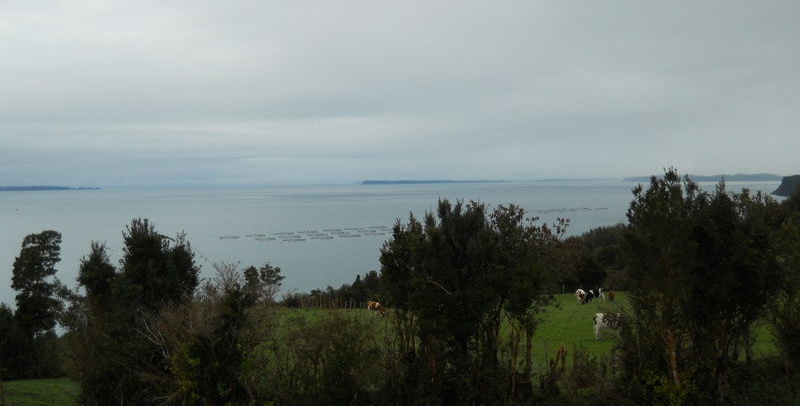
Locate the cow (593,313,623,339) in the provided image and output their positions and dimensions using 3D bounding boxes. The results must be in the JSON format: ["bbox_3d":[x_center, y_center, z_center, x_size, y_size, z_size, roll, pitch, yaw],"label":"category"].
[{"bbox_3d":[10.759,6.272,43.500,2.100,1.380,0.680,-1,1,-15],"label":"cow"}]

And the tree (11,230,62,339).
[{"bbox_3d":[-19.952,4.754,47.000,2.800,6.500,2.700,-1,1,-23],"label":"tree"}]

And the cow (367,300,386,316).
[{"bbox_3d":[-1.947,9.173,74.000,1.950,1.360,0.660,0,2,34],"label":"cow"}]

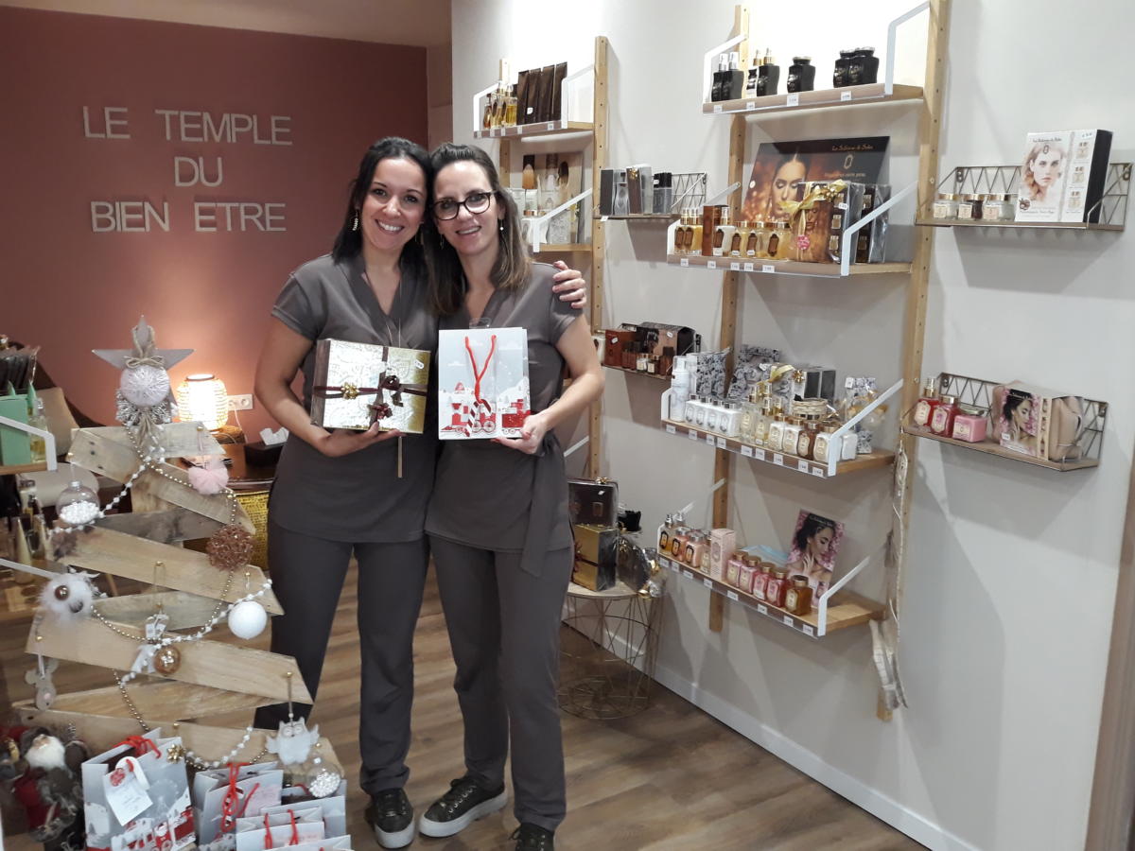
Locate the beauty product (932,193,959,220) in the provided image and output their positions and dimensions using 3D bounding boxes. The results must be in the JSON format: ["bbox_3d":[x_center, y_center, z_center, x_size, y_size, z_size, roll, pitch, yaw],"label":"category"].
[{"bbox_3d":[0.786,-0.453,1.832,0.040,0.051,0.036,-8,15,-31],"label":"beauty product"}]

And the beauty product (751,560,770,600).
[{"bbox_3d":[0.508,0.392,2.261,0.041,0.088,0.042,-8,15,-34],"label":"beauty product"}]

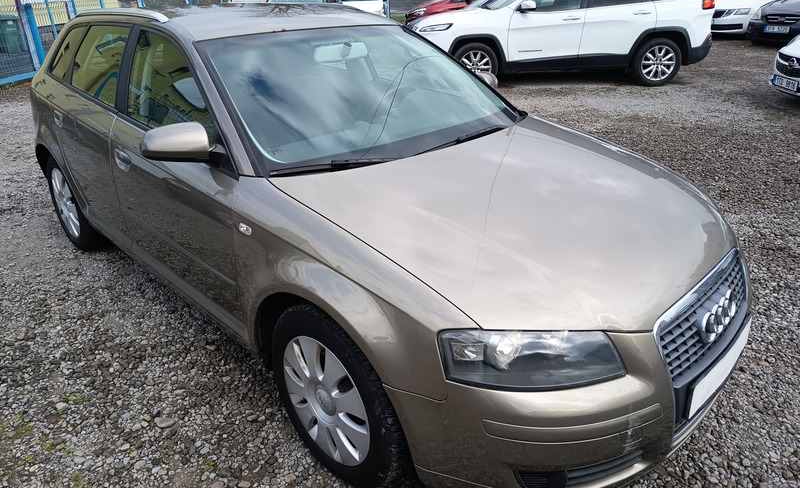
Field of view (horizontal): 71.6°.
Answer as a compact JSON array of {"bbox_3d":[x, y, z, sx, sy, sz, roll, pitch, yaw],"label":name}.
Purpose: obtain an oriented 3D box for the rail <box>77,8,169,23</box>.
[{"bbox_3d":[-1.418,-1.139,2.745,0.050,0.060,1.310,-22,32,-38],"label":"rail"}]

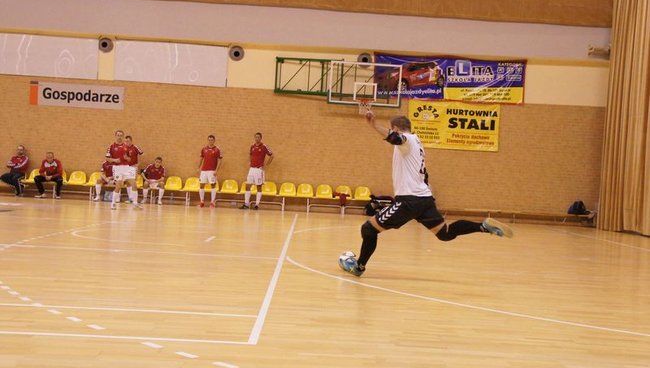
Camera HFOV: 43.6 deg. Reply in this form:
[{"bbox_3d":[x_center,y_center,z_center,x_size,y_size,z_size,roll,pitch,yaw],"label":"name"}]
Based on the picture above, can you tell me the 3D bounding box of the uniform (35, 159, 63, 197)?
[{"bbox_3d":[-6.856,-0.132,20.200,0.650,1.000,0.720,3,1,-7],"label":"uniform"}]

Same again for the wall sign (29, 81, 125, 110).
[{"bbox_3d":[-6.335,-2.250,20.750,2.380,0.610,0.050,3,1,-1],"label":"wall sign"}]

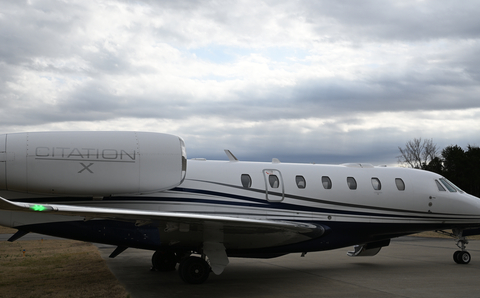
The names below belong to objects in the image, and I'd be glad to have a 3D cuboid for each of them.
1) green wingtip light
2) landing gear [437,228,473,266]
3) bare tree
[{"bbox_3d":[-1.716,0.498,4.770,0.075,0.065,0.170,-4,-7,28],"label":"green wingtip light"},{"bbox_3d":[6.600,2.980,17.280,0.960,1.150,0.420,2,-7,-19],"label":"landing gear"},{"bbox_3d":[31.800,5.600,100.000,7.500,14.700,7.200,0,-7,0],"label":"bare tree"}]

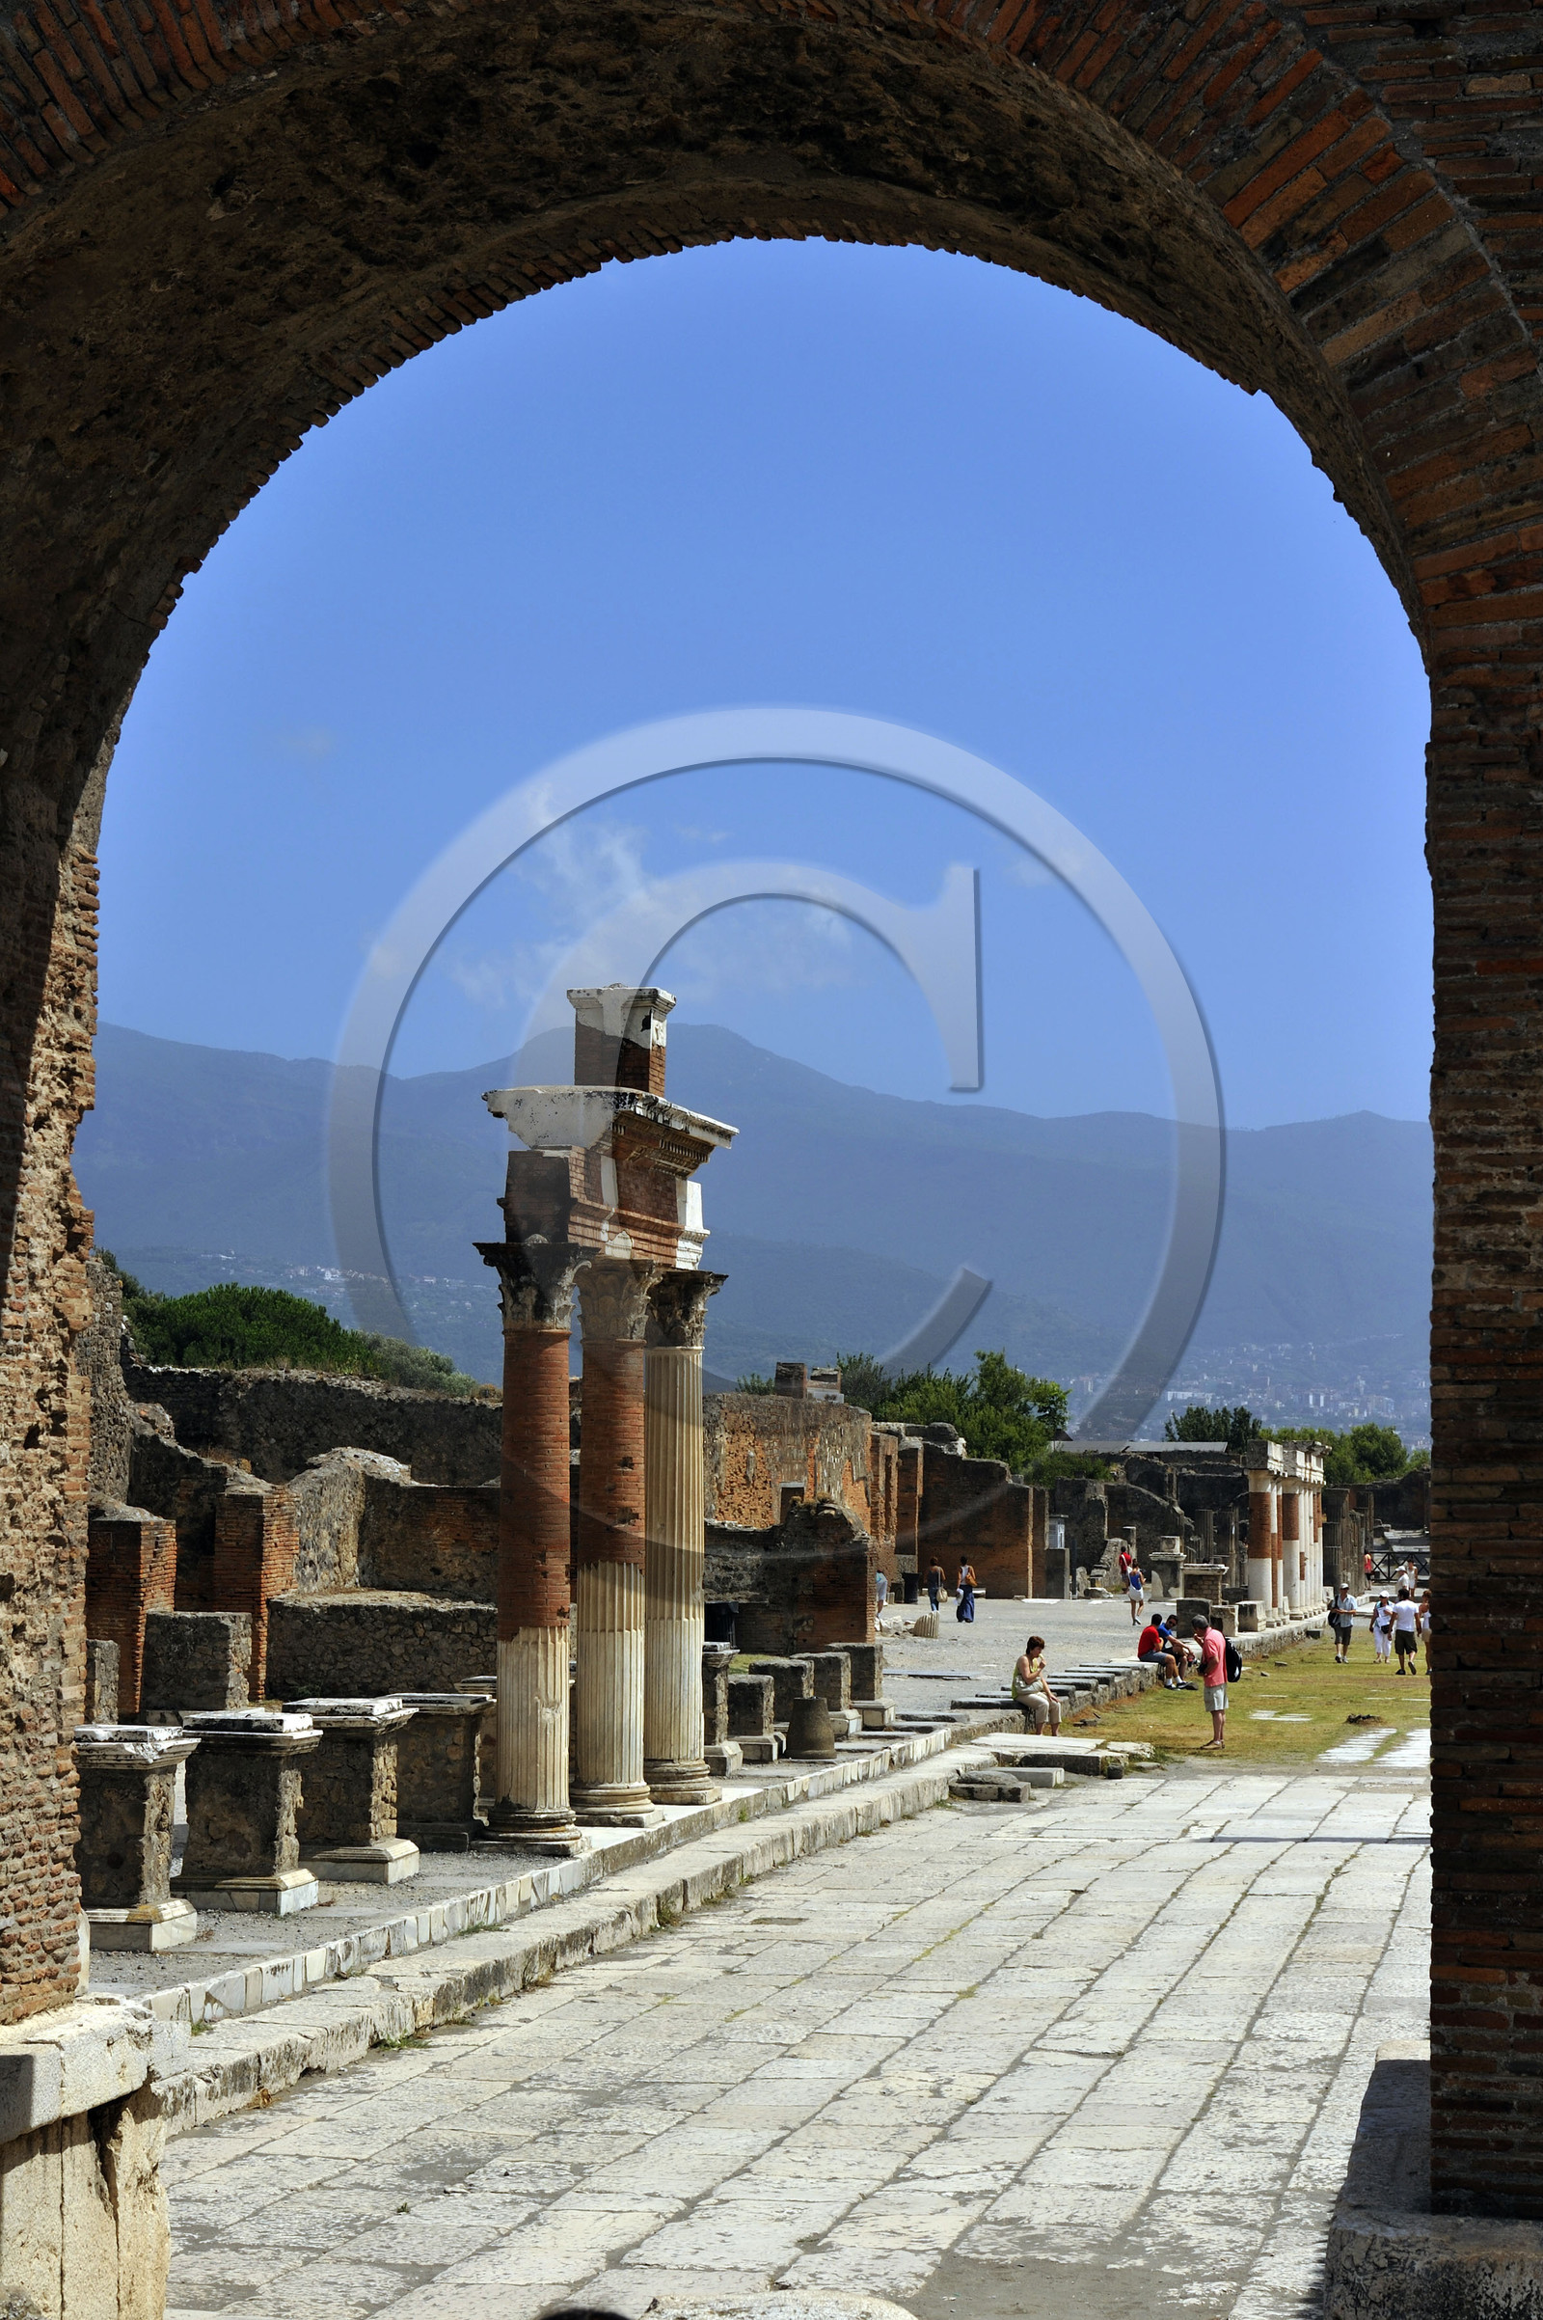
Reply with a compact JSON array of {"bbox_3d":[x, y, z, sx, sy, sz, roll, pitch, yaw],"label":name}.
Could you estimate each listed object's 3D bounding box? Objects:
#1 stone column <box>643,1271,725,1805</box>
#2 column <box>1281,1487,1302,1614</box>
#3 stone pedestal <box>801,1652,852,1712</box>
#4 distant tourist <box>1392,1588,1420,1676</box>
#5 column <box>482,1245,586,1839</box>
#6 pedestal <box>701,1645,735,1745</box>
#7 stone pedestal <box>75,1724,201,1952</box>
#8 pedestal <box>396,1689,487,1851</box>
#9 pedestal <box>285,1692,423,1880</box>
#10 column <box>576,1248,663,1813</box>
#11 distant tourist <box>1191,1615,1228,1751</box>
[{"bbox_3d":[-0.754,3.078,36.800,0.720,4.260,0.720,0,-4,0],"label":"stone column"},{"bbox_3d":[14.649,10.953,127.000,0.560,3.750,0.560,-1,-5,10],"label":"column"},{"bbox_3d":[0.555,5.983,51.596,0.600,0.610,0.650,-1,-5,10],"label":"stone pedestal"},{"bbox_3d":[12.843,9.562,91.300,0.550,1.740,0.420,1,-5,-6],"label":"distant tourist"},{"bbox_3d":[-1.660,2.751,31.900,0.720,4.260,0.720,0,-4,0],"label":"column"},{"bbox_3d":[-0.684,5.087,41.695,0.700,1.170,0.800,-1,-5,10],"label":"pedestal"},{"bbox_3d":[-3.926,3.963,26.471,0.900,1.270,0.900,-1,-5,10],"label":"stone pedestal"},{"bbox_3d":[-2.371,4.305,31.803,0.700,1.080,0.770,-1,-5,10],"label":"pedestal"},{"bbox_3d":[-2.989,4.364,31.371,0.900,1.260,0.900,-1,-5,10],"label":"pedestal"},{"bbox_3d":[-1.203,2.898,34.400,0.720,4.260,0.720,0,-4,0],"label":"column"},{"bbox_3d":[5.615,6.693,57.800,0.480,1.730,0.500,0,-5,6],"label":"distant tourist"}]

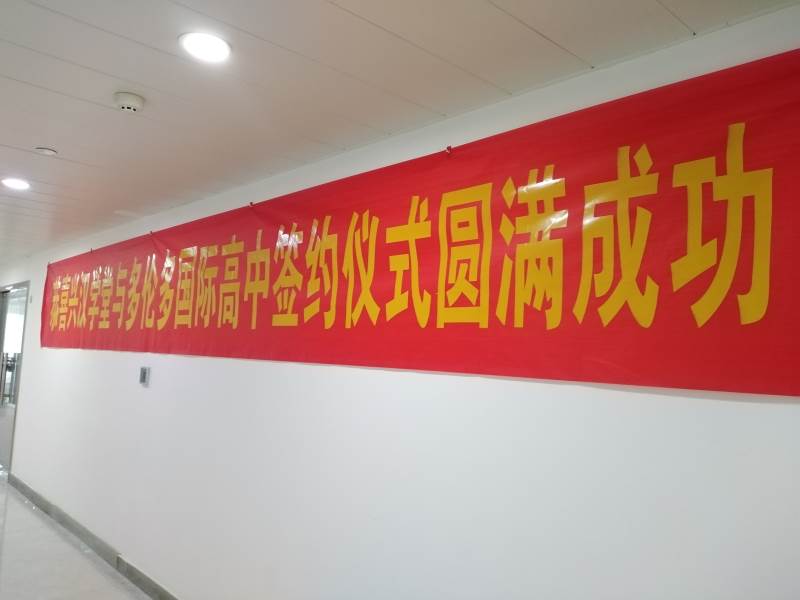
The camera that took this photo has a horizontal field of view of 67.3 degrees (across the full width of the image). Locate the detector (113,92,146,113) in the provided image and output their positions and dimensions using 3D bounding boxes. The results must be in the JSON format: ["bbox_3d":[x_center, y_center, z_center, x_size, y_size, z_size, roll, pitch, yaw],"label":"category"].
[{"bbox_3d":[-0.991,-0.720,2.204,0.105,0.039,0.105,6,-6,-44],"label":"detector"}]

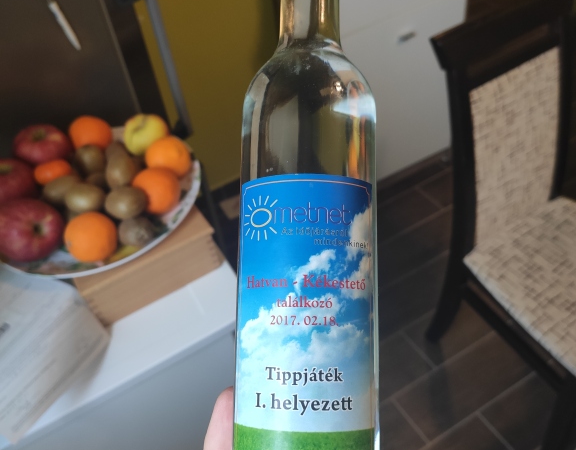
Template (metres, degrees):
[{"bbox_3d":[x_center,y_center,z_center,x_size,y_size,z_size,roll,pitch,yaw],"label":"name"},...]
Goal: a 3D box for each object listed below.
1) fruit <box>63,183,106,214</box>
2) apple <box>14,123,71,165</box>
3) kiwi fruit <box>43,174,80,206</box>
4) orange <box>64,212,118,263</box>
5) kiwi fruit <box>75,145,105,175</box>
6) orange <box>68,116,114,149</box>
[{"bbox_3d":[-0.289,-0.038,0.821,0.059,0.046,0.049,-5,44,5],"label":"fruit"},{"bbox_3d":[-0.397,-0.122,0.930,0.085,0.075,0.085,-9,41,0],"label":"apple"},{"bbox_3d":[-0.339,-0.054,0.865,0.057,0.043,0.043,-23,43,-15],"label":"kiwi fruit"},{"bbox_3d":[-0.269,0.017,0.790,0.070,0.069,0.070,-9,41,0],"label":"orange"},{"bbox_3d":[-0.309,-0.101,0.900,0.043,0.043,0.054,-16,42,-7],"label":"kiwi fruit"},{"bbox_3d":[-0.324,-0.147,0.949,0.071,0.068,0.071,-5,44,5],"label":"orange"}]

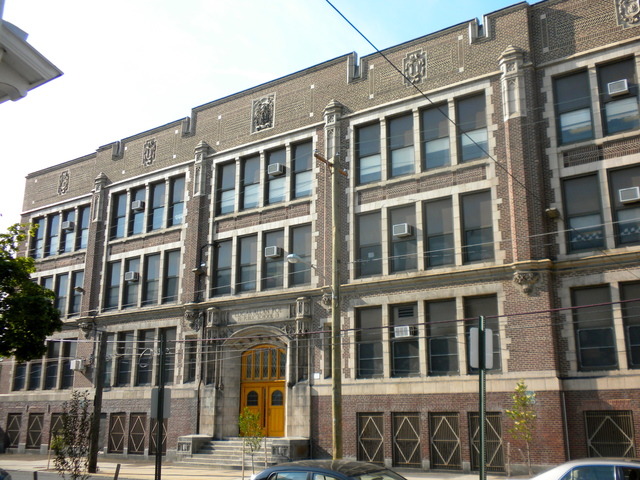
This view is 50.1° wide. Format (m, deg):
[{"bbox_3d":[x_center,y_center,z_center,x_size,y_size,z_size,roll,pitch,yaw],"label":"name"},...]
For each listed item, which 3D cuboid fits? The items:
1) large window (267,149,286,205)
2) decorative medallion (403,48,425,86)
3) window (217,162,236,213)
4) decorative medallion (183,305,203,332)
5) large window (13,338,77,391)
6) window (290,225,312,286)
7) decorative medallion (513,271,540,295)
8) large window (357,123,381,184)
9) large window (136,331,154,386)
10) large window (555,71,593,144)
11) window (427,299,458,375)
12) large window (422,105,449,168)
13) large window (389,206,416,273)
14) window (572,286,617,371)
[{"bbox_3d":[-2.099,-3.105,33.444,1.230,2.780,0.200,-10,-18,34],"label":"large window"},{"bbox_3d":[4.217,-7.735,30.624,1.235,1.702,0.200,-10,-18,34],"label":"decorative medallion"},{"bbox_3d":[-4.854,-2.676,36.160,1.320,2.930,0.250,-10,-18,34],"label":"window"},{"bbox_3d":[-6.433,3.984,34.328,0.910,1.179,0.420,-10,-18,34],"label":"decorative medallion"},{"bbox_3d":[-17.148,7.858,42.864,6.394,2.970,0.250,-10,-18,34],"label":"large window"},{"bbox_3d":[-0.818,0.724,31.498,1.230,2.780,0.200,-10,-18,34],"label":"window"},{"bbox_3d":[7.352,1.534,24.420,0.932,0.808,0.380,-10,-18,33],"label":"decorative medallion"},{"bbox_3d":[2.187,-3.858,30.459,1.230,2.780,0.200,-10,-18,34],"label":"large window"},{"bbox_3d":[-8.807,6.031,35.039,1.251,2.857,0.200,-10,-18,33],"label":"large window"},{"bbox_3d":[9.662,-4.984,26.012,1.309,2.877,0.220,-10,-18,34],"label":"large window"},{"bbox_3d":[4.780,3.766,26.553,1.230,2.780,0.200,-10,-18,34],"label":"window"},{"bbox_3d":[4.989,-4.392,29.415,1.340,2.930,0.250,-10,-18,34],"label":"large window"},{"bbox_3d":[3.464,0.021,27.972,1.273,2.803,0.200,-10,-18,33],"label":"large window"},{"bbox_3d":[9.835,3.152,24.374,1.340,2.930,0.250,-10,-18,34],"label":"window"}]

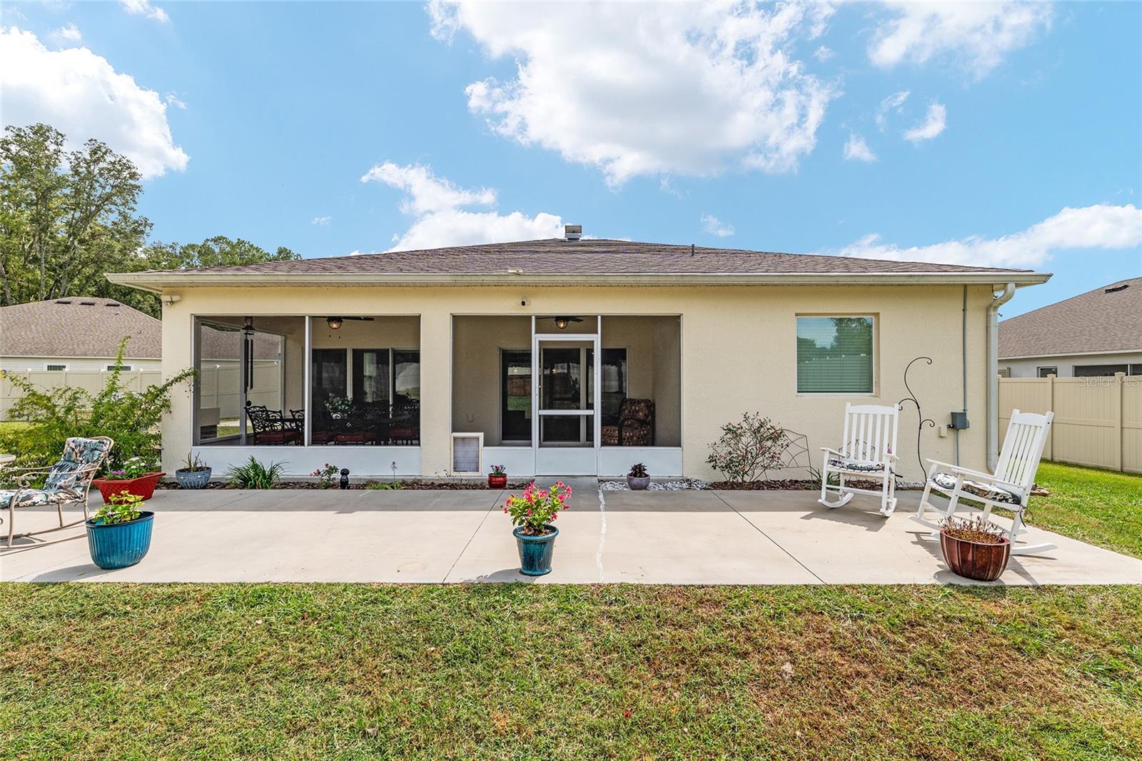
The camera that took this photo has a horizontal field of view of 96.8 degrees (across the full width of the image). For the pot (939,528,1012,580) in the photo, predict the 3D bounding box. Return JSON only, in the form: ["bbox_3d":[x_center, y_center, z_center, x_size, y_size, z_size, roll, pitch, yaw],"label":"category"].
[{"bbox_3d":[2.968,1.277,3.724,0.405,0.285,0.405,0,0,0],"label":"pot"}]

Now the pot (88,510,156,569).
[{"bbox_3d":[-3.490,1.242,3.940,0.405,0.355,0.405,0,0,0],"label":"pot"}]

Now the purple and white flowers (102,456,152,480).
[{"bbox_3d":[-5.110,1.020,5.870,0.430,0.260,0.400,0,0,0],"label":"purple and white flowers"}]

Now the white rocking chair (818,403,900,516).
[{"bbox_3d":[3.148,0.837,5.484,0.890,1.165,0.650,0,0,-45],"label":"white rocking chair"}]

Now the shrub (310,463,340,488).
[{"bbox_3d":[-3.280,1.260,6.800,0.350,0.320,0.310,0,0,0],"label":"shrub"}]

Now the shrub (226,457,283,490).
[{"bbox_3d":[-4.270,1.225,6.850,0.680,0.390,0.540,0,0,0],"label":"shrub"}]

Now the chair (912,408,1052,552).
[{"bbox_3d":[3.504,0.837,4.360,0.890,1.165,0.650,0,0,17],"label":"chair"}]

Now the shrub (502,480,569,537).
[{"bbox_3d":[-0.252,0.950,3.820,0.500,0.390,0.430,0,0,0],"label":"shrub"}]

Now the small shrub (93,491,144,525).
[{"bbox_3d":[-3.500,0.972,3.930,0.300,0.235,0.290,0,0,0],"label":"small shrub"}]

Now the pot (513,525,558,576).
[{"bbox_3d":[-0.261,1.275,3.818,0.344,0.290,0.344,0,0,0],"label":"pot"}]

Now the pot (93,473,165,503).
[{"bbox_3d":[-5.220,1.275,6.010,0.470,0.290,0.470,0,0,0],"label":"pot"}]

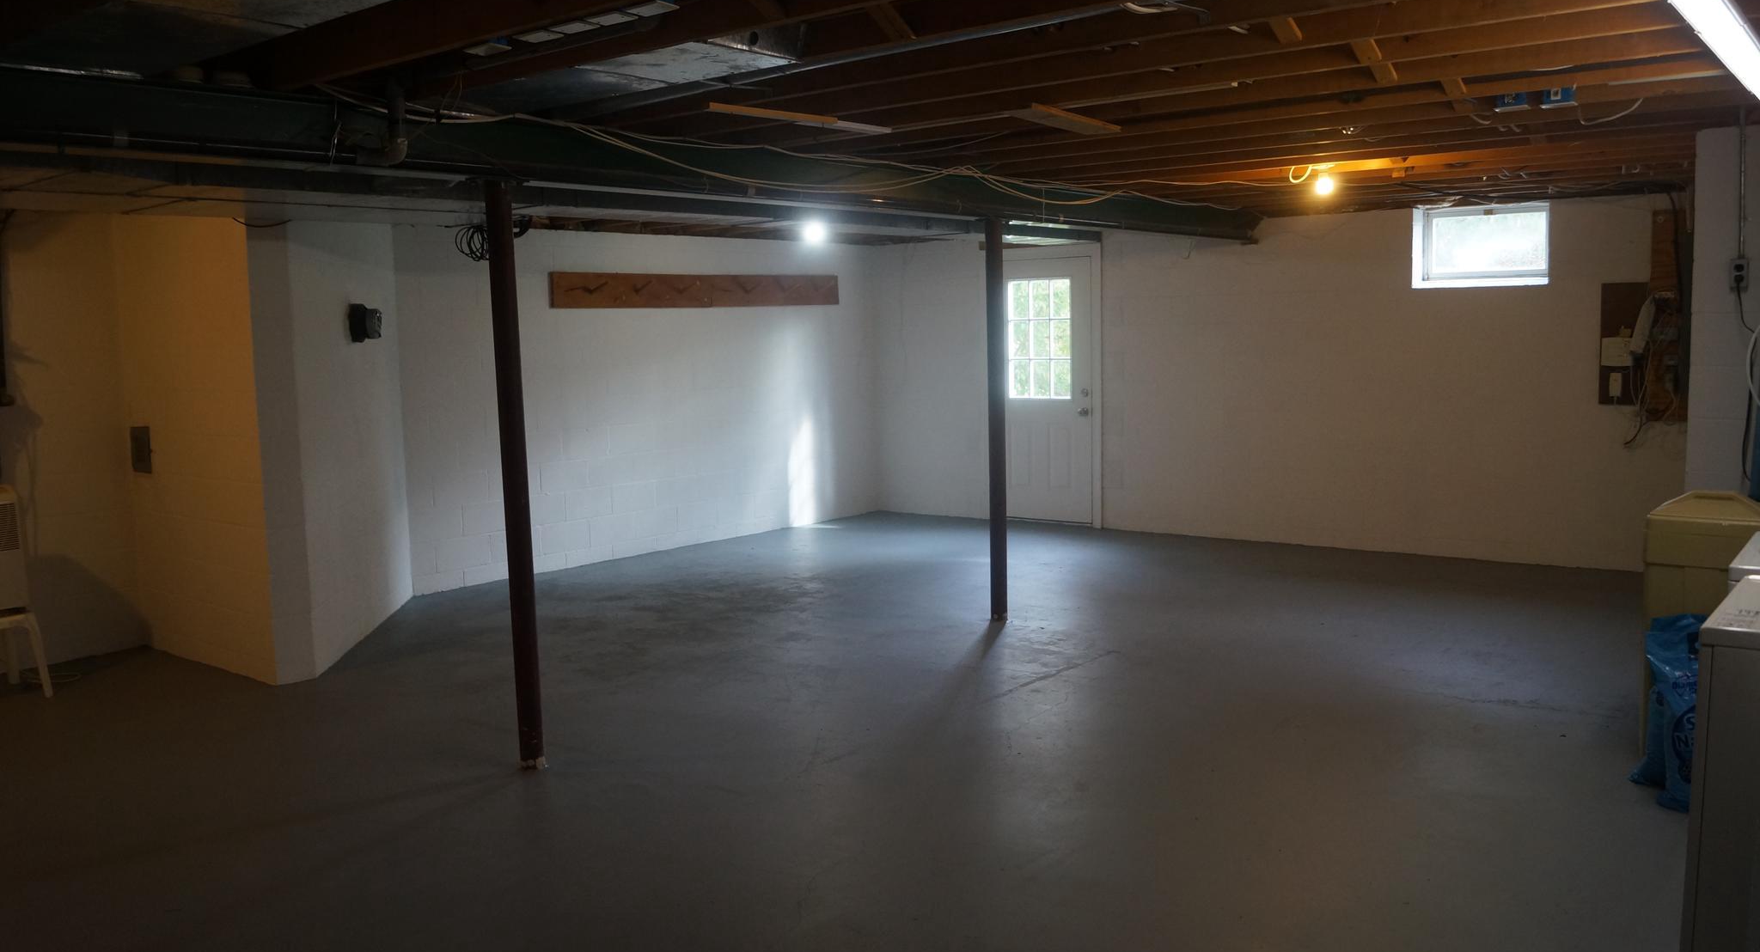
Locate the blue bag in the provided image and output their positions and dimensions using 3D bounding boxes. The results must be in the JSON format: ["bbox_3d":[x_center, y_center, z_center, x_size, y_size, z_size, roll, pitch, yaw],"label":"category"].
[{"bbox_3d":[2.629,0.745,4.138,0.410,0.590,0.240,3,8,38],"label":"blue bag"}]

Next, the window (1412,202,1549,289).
[{"bbox_3d":[3.820,-1.452,8.362,0.810,0.520,0.160,3,8,38],"label":"window"}]

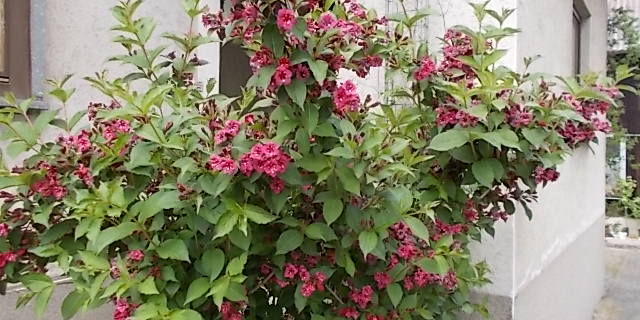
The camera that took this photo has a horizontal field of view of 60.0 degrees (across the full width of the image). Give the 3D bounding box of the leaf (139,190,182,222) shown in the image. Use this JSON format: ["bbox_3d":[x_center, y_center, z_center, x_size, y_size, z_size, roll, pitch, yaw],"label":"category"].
[{"bbox_3d":[-0.385,0.112,1.330,0.096,0.073,0.060,0,0,-4],"label":"leaf"}]

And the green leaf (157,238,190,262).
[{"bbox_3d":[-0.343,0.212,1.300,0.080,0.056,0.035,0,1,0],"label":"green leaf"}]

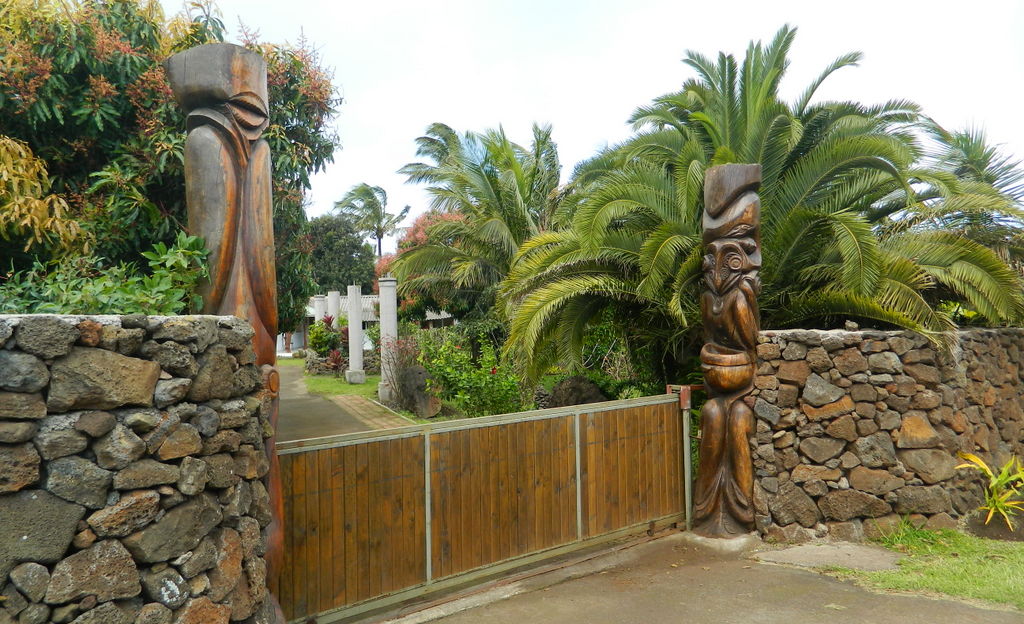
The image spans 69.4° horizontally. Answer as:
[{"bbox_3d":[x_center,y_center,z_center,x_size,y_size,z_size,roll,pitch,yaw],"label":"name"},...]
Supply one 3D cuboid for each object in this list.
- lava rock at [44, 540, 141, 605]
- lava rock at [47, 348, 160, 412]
[{"bbox_3d":[-1.647,0.990,2.891,0.330,0.250,0.260,-1,-1,-34],"label":"lava rock"},{"bbox_3d":[-1.636,0.266,2.932,0.390,0.245,0.280,-1,-1,-34],"label":"lava rock"}]

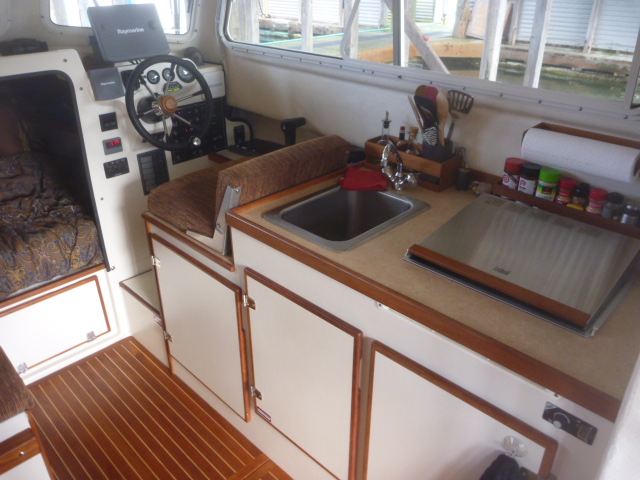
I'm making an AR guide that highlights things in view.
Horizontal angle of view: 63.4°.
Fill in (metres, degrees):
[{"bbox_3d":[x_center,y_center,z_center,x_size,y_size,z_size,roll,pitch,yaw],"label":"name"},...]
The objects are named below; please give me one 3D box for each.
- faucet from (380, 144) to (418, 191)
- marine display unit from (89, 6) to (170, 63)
[{"bbox_3d":[0.218,-0.227,1.592,0.140,0.172,0.135,25,37,37],"label":"faucet"},{"bbox_3d":[-0.772,-0.828,2.088,0.280,0.200,0.070,-26,18,-38],"label":"marine display unit"}]

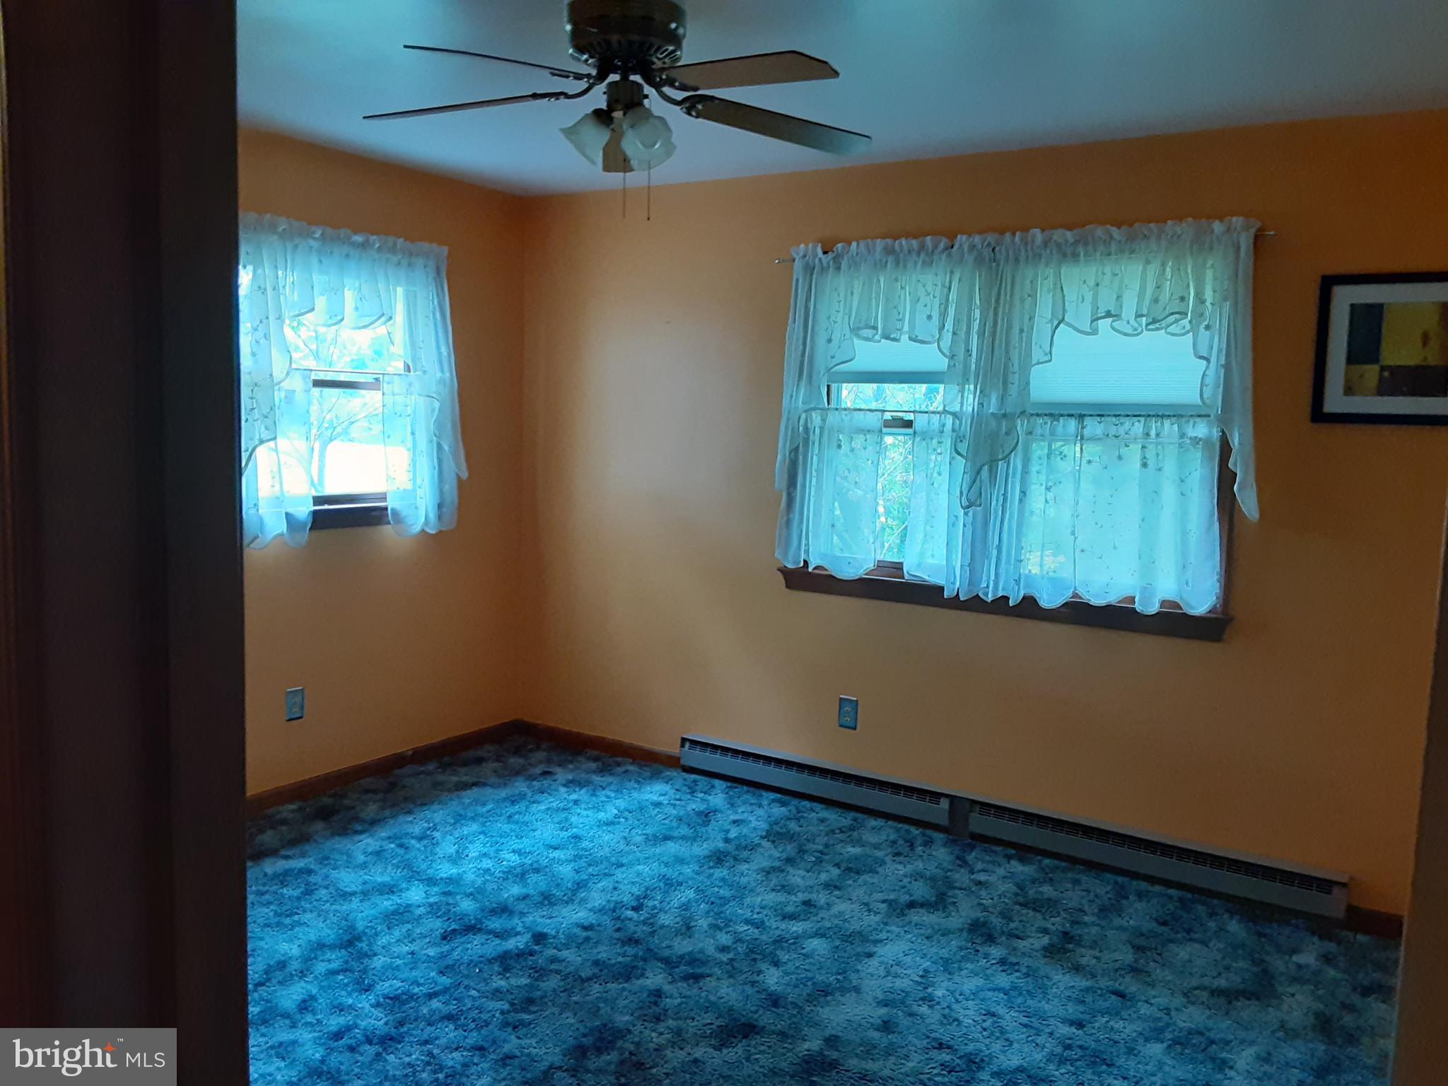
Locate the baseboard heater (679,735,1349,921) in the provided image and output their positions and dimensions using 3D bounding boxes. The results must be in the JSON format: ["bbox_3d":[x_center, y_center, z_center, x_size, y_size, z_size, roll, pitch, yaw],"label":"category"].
[{"bbox_3d":[0.862,0.984,4.062,2.428,0.133,0.060,6,7,32],"label":"baseboard heater"}]

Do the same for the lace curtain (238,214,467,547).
[{"bbox_3d":[-1.376,-0.576,4.218,0.100,1.146,1.126,6,7,32],"label":"lace curtain"}]

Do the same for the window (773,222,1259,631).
[{"bbox_3d":[0.923,-0.397,3.902,1.638,1.286,0.121,6,7,32],"label":"window"}]

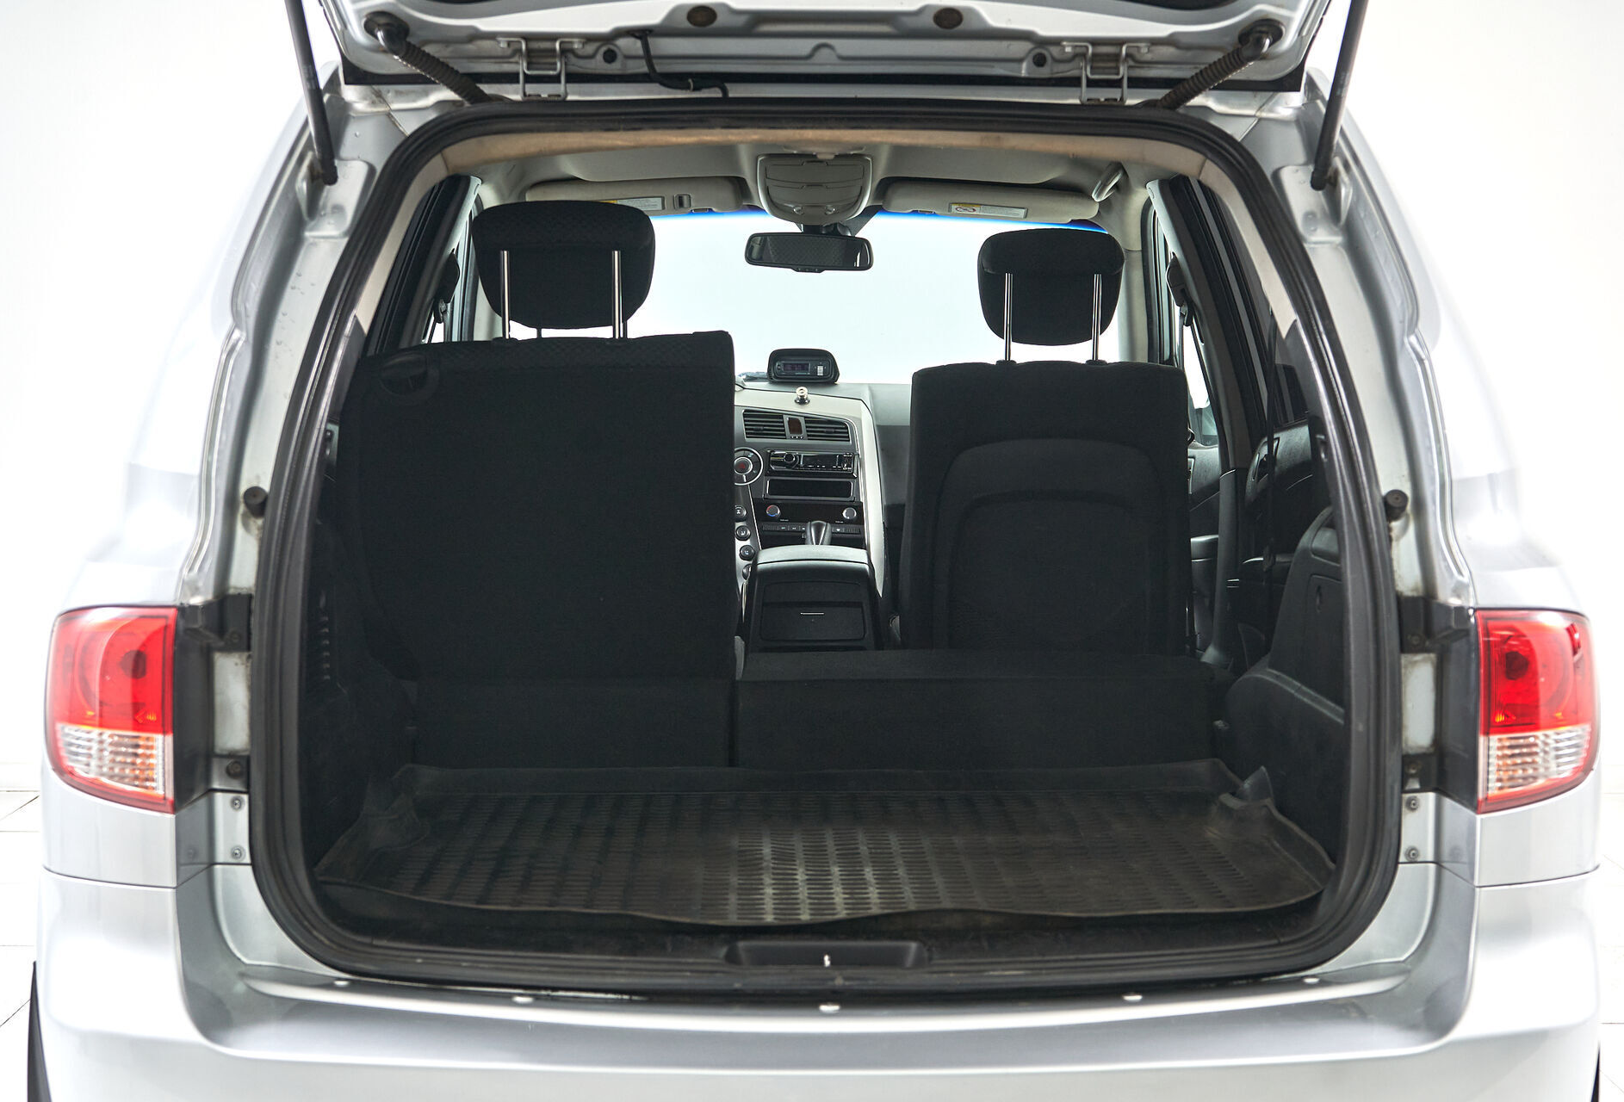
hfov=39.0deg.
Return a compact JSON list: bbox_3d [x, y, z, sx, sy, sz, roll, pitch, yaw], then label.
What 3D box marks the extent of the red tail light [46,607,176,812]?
[{"bbox_3d":[-0.642,0.149,2.104,0.155,0.185,0.160,0,6,-1],"label":"red tail light"}]

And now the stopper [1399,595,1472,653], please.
[{"bbox_3d":[0.575,0.067,2.120,0.060,0.055,0.070,0,6,-1],"label":"stopper"}]

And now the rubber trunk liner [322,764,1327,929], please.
[{"bbox_3d":[0.006,0.326,2.680,1.070,0.065,0.750,0,6,-1],"label":"rubber trunk liner"}]

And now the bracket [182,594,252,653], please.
[{"bbox_3d":[-0.549,0.067,2.120,0.060,0.055,0.070,0,6,-1],"label":"bracket"}]

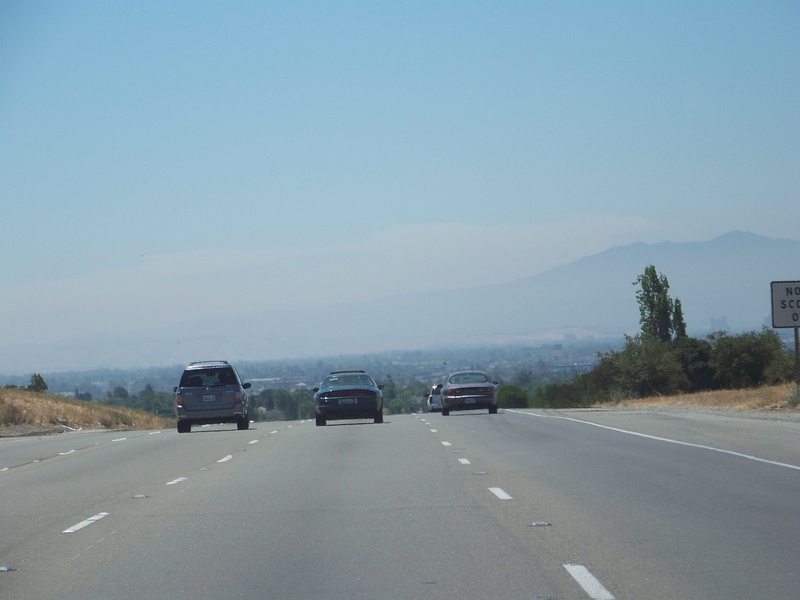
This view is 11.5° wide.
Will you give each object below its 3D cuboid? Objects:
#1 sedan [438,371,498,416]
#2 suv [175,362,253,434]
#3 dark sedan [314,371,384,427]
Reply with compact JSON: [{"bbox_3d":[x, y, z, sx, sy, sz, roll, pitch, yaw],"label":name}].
[{"bbox_3d":[2.247,3.038,130.000,1.870,1.430,5.000,-2,-1,0],"label":"sedan"},{"bbox_3d":[-4.980,2.619,107.000,1.850,1.800,4.780,-2,-1,0],"label":"suv"},{"bbox_3d":[-1.417,2.777,111.500,1.900,1.430,5.100,-2,-1,0],"label":"dark sedan"}]

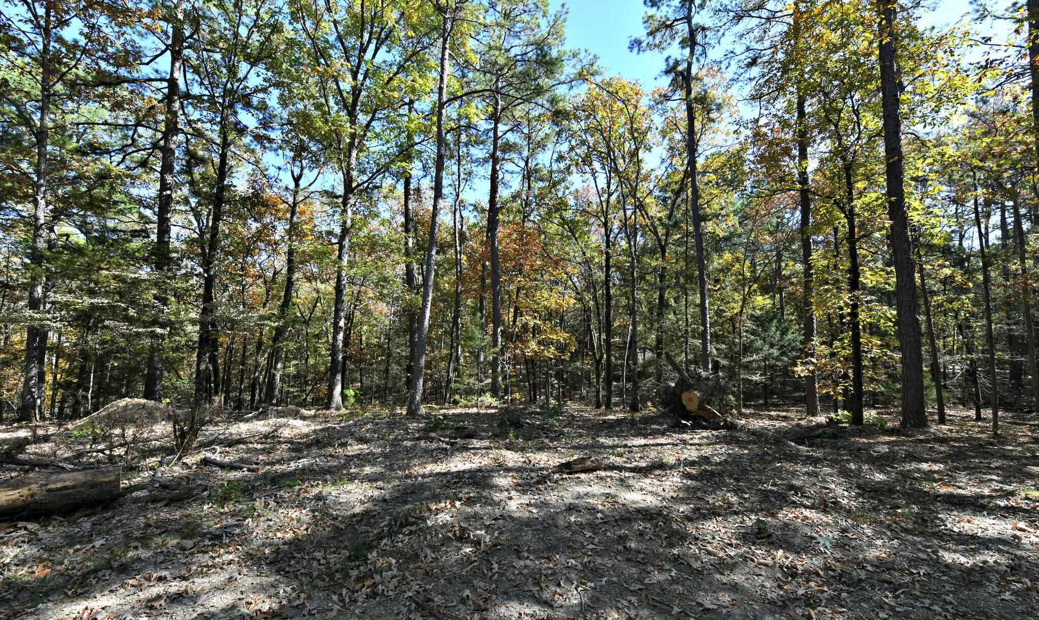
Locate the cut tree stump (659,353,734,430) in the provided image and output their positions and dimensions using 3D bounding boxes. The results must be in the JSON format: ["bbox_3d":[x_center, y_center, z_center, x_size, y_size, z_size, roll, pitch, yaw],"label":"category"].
[{"bbox_3d":[3.417,1.568,7.800,1.300,1.350,1.150,-2,-5,23],"label":"cut tree stump"}]

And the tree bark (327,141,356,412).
[{"bbox_3d":[-4.061,-0.844,9.327,0.380,6.208,0.380,4,-5,-24],"label":"tree bark"}]

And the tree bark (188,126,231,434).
[{"bbox_3d":[-6.175,-0.771,8.108,0.220,6.136,0.210,3,-4,0],"label":"tree bark"}]

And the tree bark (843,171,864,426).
[{"bbox_3d":[6.428,-0.358,7.787,0.220,5.100,0.220,-2,-5,40],"label":"tree bark"}]

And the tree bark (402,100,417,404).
[{"bbox_3d":[-3.072,-1.886,11.514,0.260,8.571,0.260,-1,-4,-15],"label":"tree bark"}]

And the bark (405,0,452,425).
[{"bbox_3d":[-1.929,-2.287,8.831,0.380,9.061,0.380,5,-4,-13],"label":"bark"}]

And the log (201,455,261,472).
[{"bbox_3d":[-3.520,1.889,4.925,0.987,0.110,0.140,-1,-4,19],"label":"log"}]

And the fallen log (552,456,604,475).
[{"bbox_3d":[0.702,1.861,4.806,0.600,0.140,0.200,2,-4,-21],"label":"fallen log"}]

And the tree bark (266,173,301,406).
[{"bbox_3d":[-5.851,-0.660,10.105,0.240,6.044,0.230,4,-4,0],"label":"tree bark"}]

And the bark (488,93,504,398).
[{"bbox_3d":[-0.643,-1.951,11.522,0.290,8.788,0.290,0,-4,-3],"label":"bark"}]

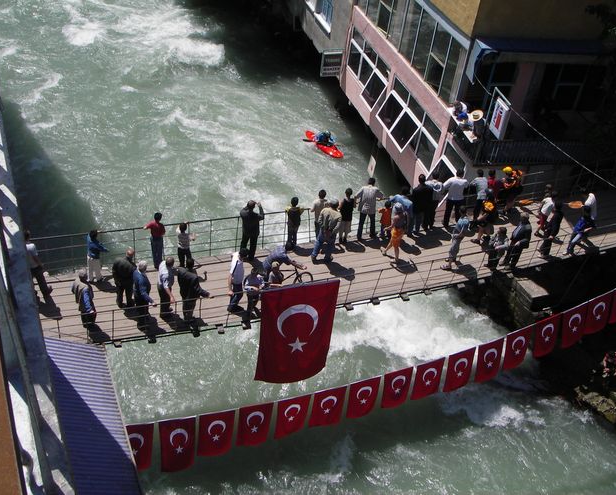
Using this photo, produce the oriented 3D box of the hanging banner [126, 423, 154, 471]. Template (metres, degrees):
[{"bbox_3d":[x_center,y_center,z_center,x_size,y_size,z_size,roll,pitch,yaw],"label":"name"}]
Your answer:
[{"bbox_3d":[-3.036,3.559,12.857,0.710,1.040,0.120,-11,31,-24],"label":"hanging banner"}]

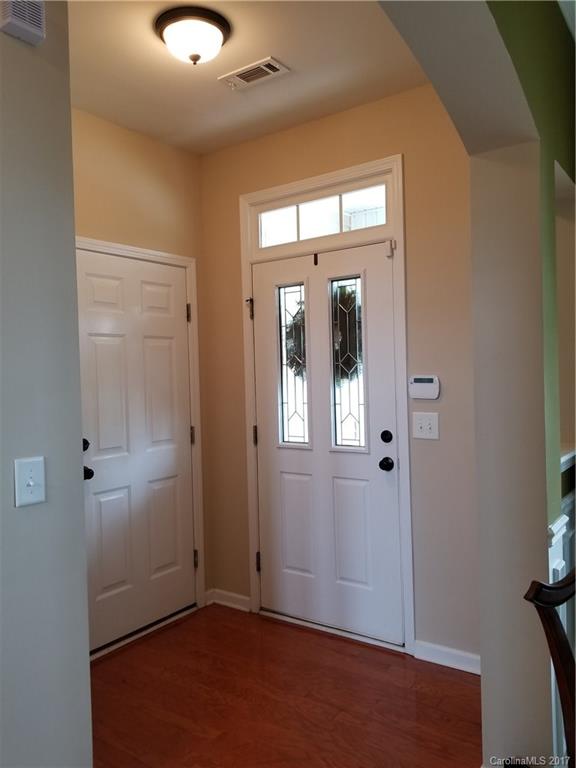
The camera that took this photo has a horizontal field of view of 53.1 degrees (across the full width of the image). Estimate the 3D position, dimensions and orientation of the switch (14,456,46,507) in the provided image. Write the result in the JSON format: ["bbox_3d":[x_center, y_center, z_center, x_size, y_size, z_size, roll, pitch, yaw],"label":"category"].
[{"bbox_3d":[-0.678,0.259,1.529,0.020,0.123,0.081,-1,1,36],"label":"switch"}]

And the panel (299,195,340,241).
[{"bbox_3d":[0.169,-0.888,3.100,0.261,0.198,0.020,-1,1,36],"label":"panel"}]

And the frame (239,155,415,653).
[{"bbox_3d":[0.171,0.123,3.113,1.030,2.457,0.120,-1,1,36],"label":"frame"}]

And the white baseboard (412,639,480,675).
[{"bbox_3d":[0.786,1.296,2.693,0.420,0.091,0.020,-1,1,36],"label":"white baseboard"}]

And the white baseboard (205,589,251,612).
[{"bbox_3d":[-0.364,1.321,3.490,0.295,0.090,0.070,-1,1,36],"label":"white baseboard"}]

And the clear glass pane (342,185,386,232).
[{"bbox_3d":[0.389,-0.891,2.941,0.248,0.198,0.020,-1,1,36],"label":"clear glass pane"}]

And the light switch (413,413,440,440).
[{"bbox_3d":[0.654,0.200,2.746,0.131,0.125,0.020,-1,1,36],"label":"light switch"}]

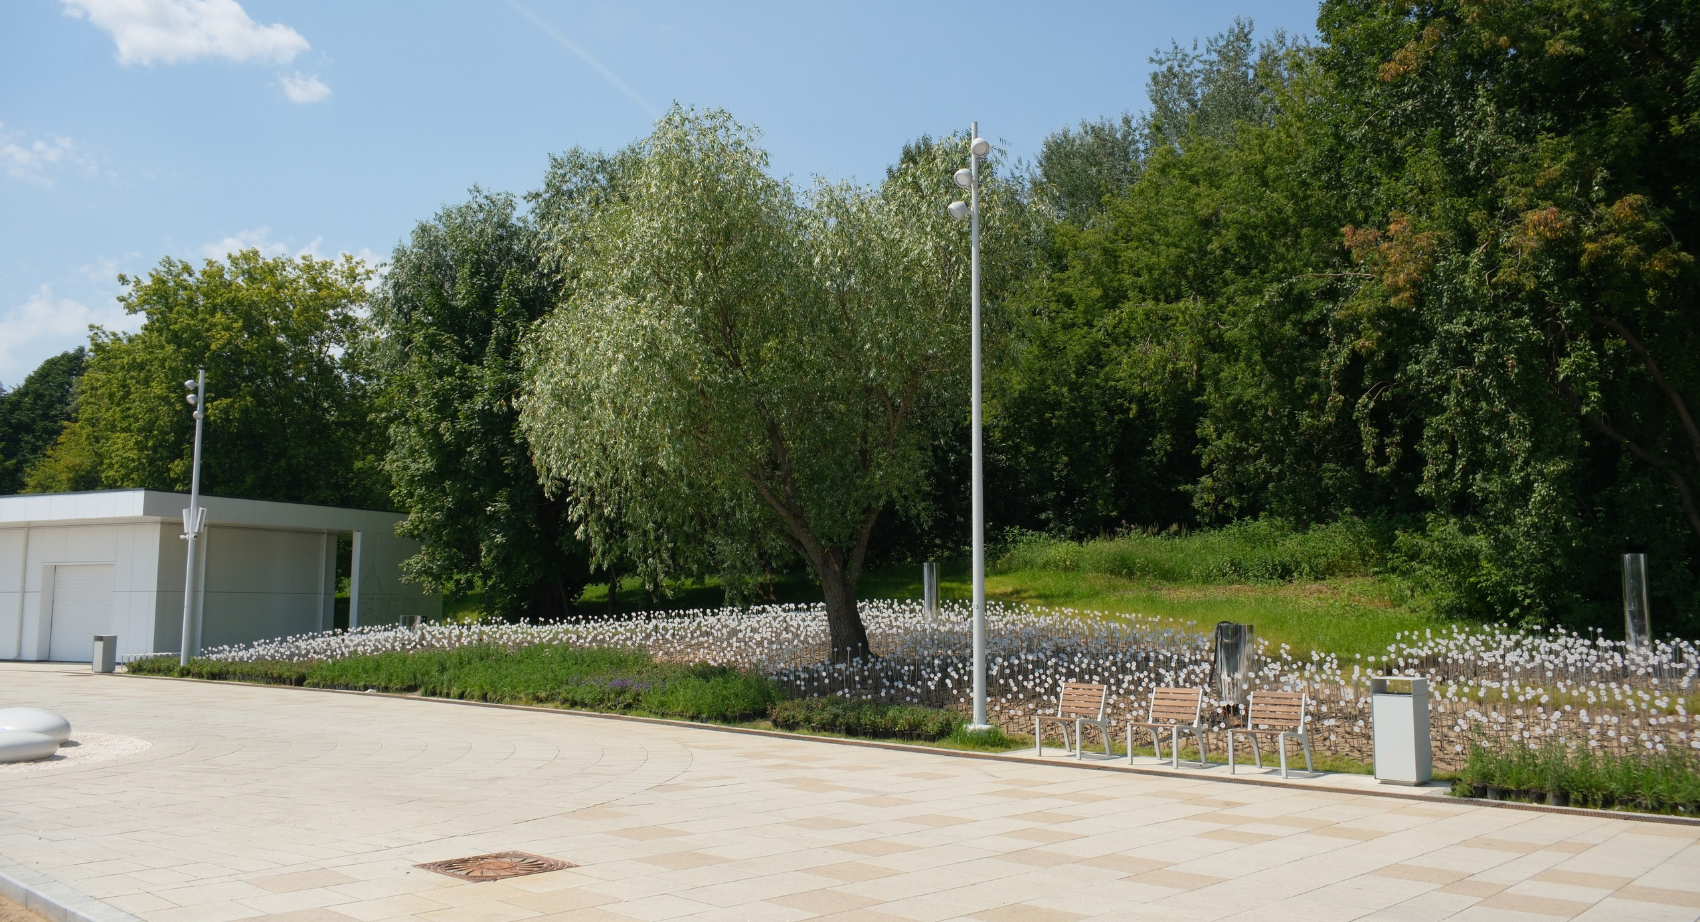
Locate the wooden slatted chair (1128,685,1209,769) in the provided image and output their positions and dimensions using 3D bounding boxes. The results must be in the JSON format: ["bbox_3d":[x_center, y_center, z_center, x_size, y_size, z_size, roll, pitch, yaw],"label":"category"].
[{"bbox_3d":[3.588,3.007,14.414,0.600,0.830,0.710,-6,-9,41],"label":"wooden slatted chair"}]

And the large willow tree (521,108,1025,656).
[{"bbox_3d":[-1.549,-1.646,25.630,10.000,11.300,9.600,0,-6,0],"label":"large willow tree"}]

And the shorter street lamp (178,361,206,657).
[{"bbox_3d":[-19.071,1.608,36.786,0.650,8.750,0.600,-4,-8,32],"label":"shorter street lamp"}]

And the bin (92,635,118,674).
[{"bbox_3d":[-20.712,5.390,35.465,0.400,1.000,0.410,-3,-7,25],"label":"bin"}]

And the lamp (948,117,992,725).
[{"bbox_3d":[1.760,-0.614,18.214,0.600,8.750,0.600,-6,-9,42],"label":"lamp"}]

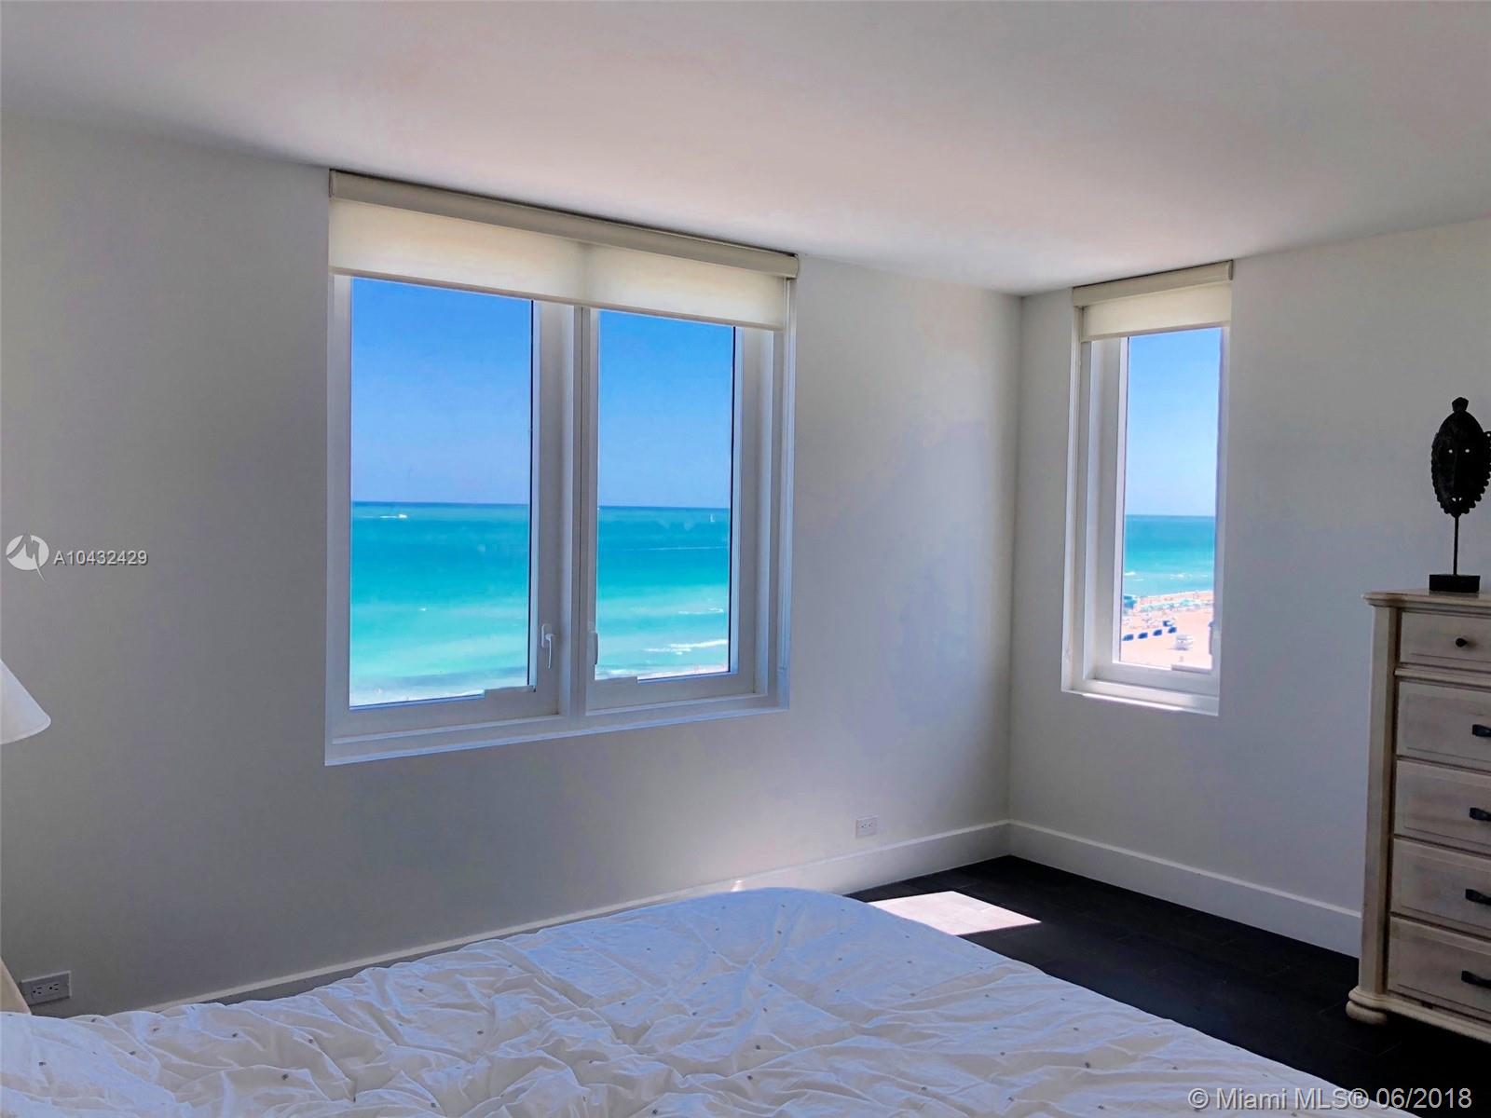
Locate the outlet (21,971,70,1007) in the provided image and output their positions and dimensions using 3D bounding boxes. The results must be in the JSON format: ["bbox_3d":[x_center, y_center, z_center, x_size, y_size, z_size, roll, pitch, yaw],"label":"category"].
[{"bbox_3d":[-1.770,1.093,3.054,0.110,0.067,0.012,-1,3,-38],"label":"outlet"}]

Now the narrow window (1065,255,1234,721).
[{"bbox_3d":[1.616,-0.269,4.834,0.130,1.698,0.721,-1,3,-38],"label":"narrow window"}]

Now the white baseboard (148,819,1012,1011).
[{"bbox_3d":[-0.221,1.262,4.260,3.559,0.162,0.020,-1,3,-38],"label":"white baseboard"}]

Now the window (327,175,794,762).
[{"bbox_3d":[-0.533,-0.265,3.999,1.728,1.690,0.130,-1,3,-38],"label":"window"}]

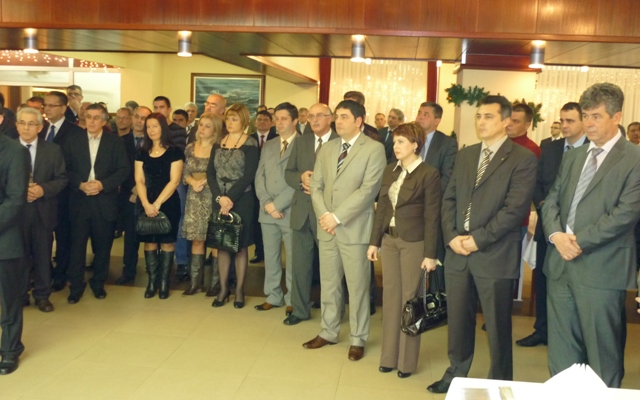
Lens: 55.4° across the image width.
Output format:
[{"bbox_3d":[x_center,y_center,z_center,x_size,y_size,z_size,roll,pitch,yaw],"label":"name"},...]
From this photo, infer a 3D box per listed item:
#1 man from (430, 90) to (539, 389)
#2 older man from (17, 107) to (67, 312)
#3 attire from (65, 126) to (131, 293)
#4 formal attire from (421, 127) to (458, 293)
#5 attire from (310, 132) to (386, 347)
[{"bbox_3d":[1.007,0.296,3.757,0.400,1.846,0.550,-3,9,-42],"label":"man"},{"bbox_3d":[-2.427,0.062,5.152,0.560,1.686,0.380,0,7,-21],"label":"older man"},{"bbox_3d":[-2.038,0.120,5.574,0.590,1.520,0.340,2,7,-6],"label":"attire"},{"bbox_3d":[0.998,0.221,5.368,0.520,1.630,0.340,7,9,30],"label":"formal attire"},{"bbox_3d":[0.188,0.296,4.428,0.560,1.510,0.340,6,8,29],"label":"attire"}]

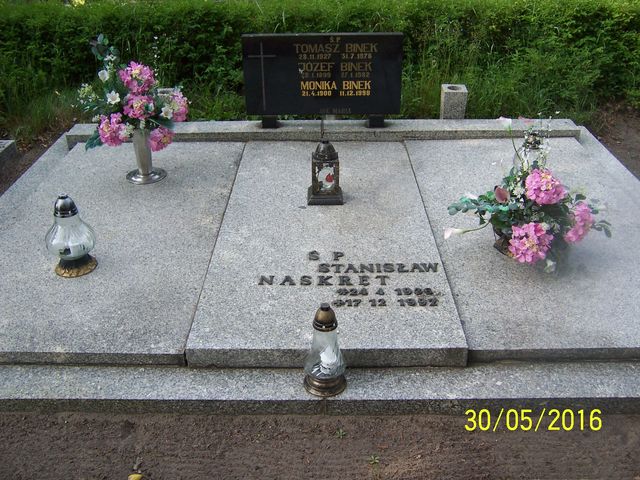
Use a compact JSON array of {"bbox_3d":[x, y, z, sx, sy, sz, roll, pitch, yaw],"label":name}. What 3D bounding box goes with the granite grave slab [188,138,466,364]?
[{"bbox_3d":[0.021,-0.062,2.445,0.809,0.073,1.575,0,31,0],"label":"granite grave slab"}]

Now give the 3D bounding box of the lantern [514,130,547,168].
[{"bbox_3d":[0.875,-0.329,2.564,0.142,0.246,0.142,0,31,0],"label":"lantern"}]

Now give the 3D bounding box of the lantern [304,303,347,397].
[{"bbox_3d":[0.016,0.285,1.670,0.123,0.278,0.123,0,31,0],"label":"lantern"}]

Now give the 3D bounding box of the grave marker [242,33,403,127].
[{"bbox_3d":[0.021,-0.794,3.049,0.780,0.466,0.068,0,27,0],"label":"grave marker"}]

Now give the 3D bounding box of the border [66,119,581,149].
[{"bbox_3d":[0.016,-0.540,3.173,2.594,0.102,0.166,0,31,0],"label":"border"}]

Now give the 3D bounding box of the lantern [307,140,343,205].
[{"bbox_3d":[0.023,-0.292,2.514,0.148,0.251,0.148,0,31,0],"label":"lantern"}]

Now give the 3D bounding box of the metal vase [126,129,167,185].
[{"bbox_3d":[-0.784,-0.390,2.709,0.185,0.234,0.185,0,31,0],"label":"metal vase"}]

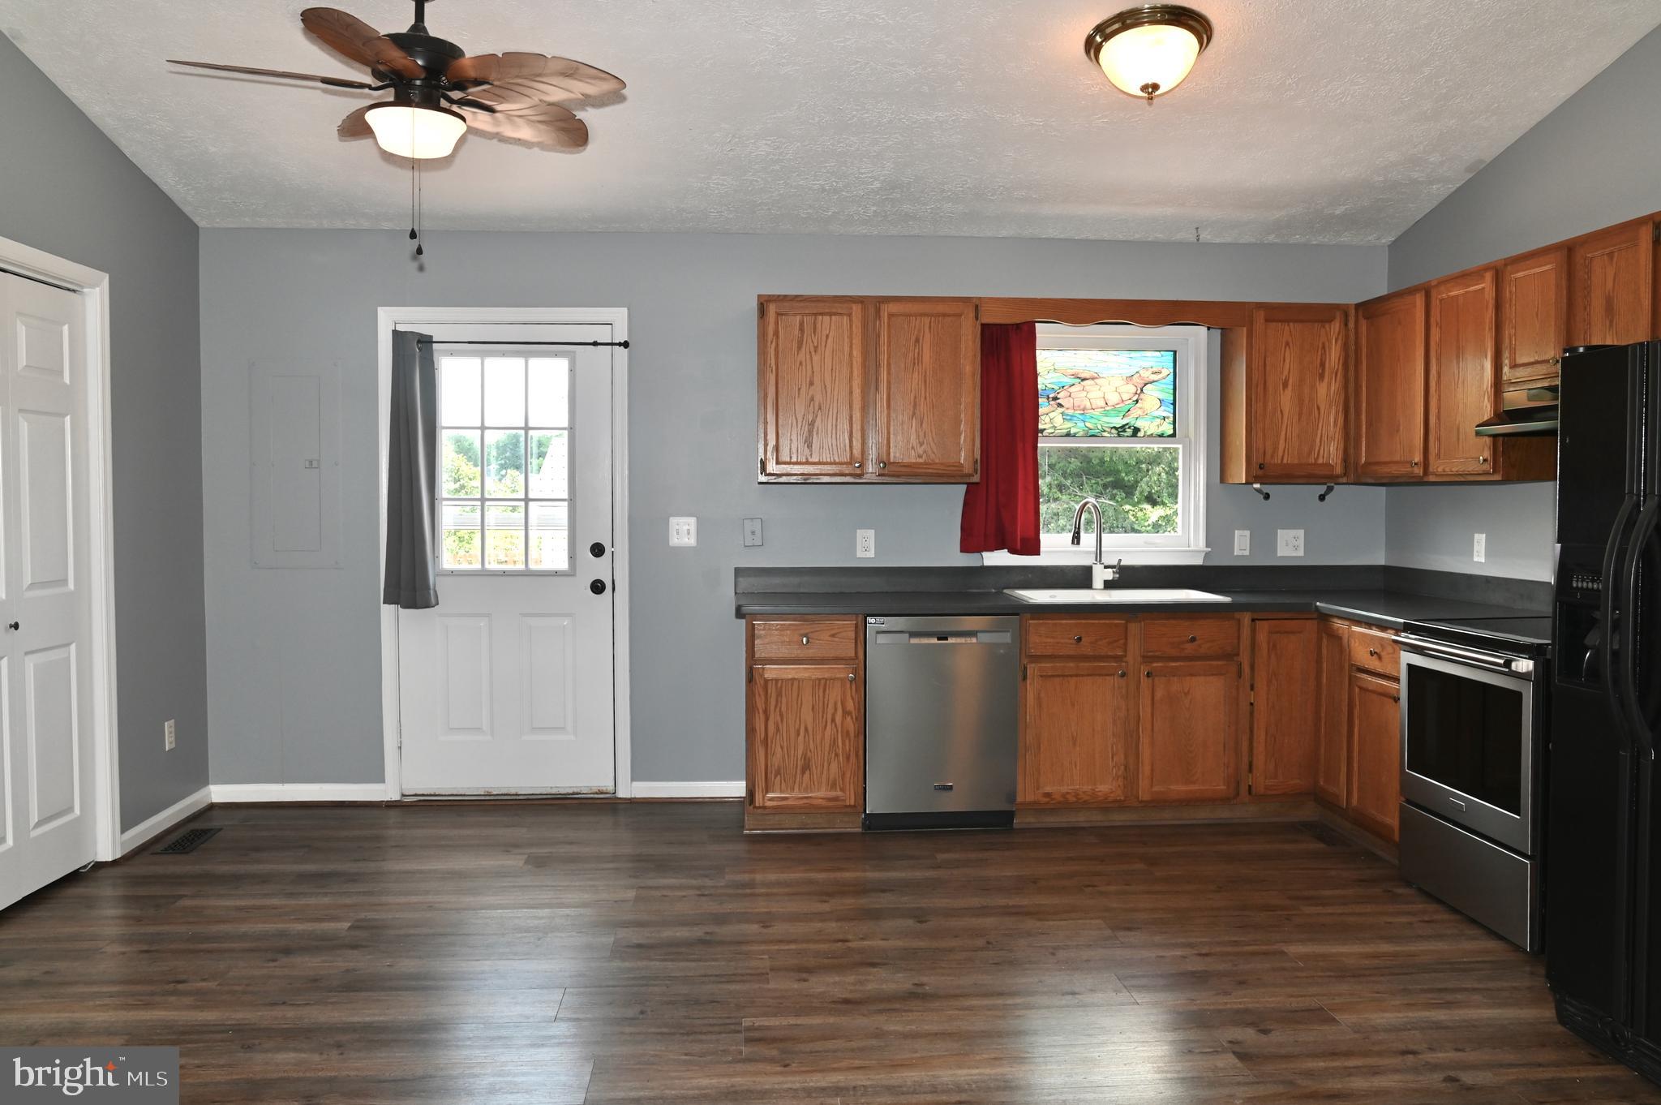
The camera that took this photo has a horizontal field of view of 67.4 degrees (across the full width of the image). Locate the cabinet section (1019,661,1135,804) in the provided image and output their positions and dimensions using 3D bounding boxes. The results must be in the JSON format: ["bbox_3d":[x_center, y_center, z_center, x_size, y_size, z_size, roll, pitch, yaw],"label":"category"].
[{"bbox_3d":[0.946,0.699,5.134,0.460,0.570,0.550,0,2,-5],"label":"cabinet section"}]

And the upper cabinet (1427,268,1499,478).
[{"bbox_3d":[2.444,-0.637,4.539,0.334,0.746,0.455,0,3,-4],"label":"upper cabinet"}]

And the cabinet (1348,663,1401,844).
[{"bbox_3d":[2.301,0.733,4.622,0.600,0.563,0.430,0,2,-5],"label":"cabinet"}]

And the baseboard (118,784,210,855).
[{"bbox_3d":[-2.612,1.055,4.919,0.017,0.079,0.800,0,2,-5],"label":"baseboard"}]

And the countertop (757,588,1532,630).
[{"bbox_3d":[1.111,0.207,4.920,2.955,0.045,1.270,0,2,-5],"label":"countertop"}]

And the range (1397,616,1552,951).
[{"bbox_3d":[2.310,0.704,3.996,0.664,0.910,0.755,0,3,-4],"label":"range"}]

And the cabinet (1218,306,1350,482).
[{"bbox_3d":[2.000,-0.680,5.447,0.463,0.761,0.328,0,3,-4],"label":"cabinet"}]

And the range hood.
[{"bbox_3d":[2.459,-0.466,3.966,0.425,0.155,0.750,0,2,-5],"label":"range hood"}]

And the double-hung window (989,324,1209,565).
[{"bbox_3d":[1.188,-0.482,5.573,1.035,1.063,0.120,0,3,-4],"label":"double-hung window"}]

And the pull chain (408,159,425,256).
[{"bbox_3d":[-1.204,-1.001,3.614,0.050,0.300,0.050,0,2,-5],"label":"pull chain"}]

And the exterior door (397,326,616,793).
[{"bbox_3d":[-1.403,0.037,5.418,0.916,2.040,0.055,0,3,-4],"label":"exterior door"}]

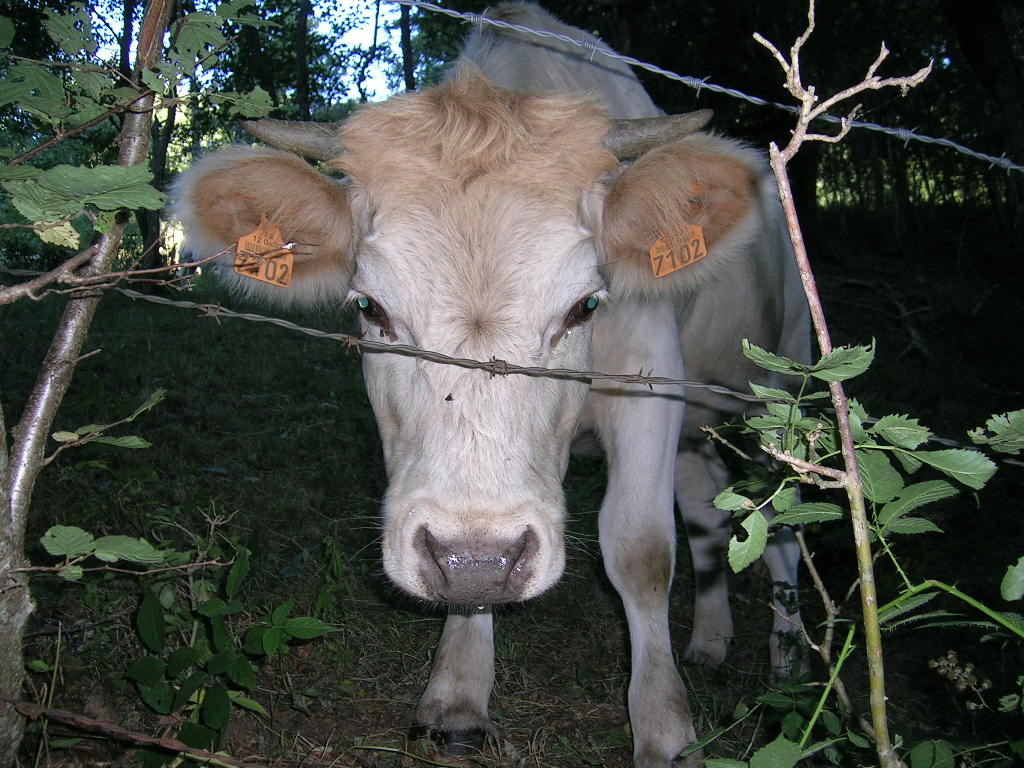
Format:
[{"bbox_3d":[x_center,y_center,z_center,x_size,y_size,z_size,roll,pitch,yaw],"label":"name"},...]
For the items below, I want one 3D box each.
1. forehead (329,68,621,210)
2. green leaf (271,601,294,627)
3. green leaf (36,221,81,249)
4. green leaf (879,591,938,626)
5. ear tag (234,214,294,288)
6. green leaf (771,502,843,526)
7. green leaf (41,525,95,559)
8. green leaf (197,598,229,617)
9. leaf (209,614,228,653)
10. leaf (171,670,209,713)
[{"bbox_3d":[-0.036,-0.230,0.970,0.268,0.138,0.130,0,-2,0],"label":"forehead"},{"bbox_3d":[-0.330,0.328,1.480,0.025,0.010,0.048,23,52,27],"label":"green leaf"},{"bbox_3d":[-0.337,-0.111,0.770,0.033,0.021,0.018,0,8,0],"label":"green leaf"},{"bbox_3d":[0.311,0.176,0.810,0.057,0.010,0.024,-27,-30,-2],"label":"green leaf"},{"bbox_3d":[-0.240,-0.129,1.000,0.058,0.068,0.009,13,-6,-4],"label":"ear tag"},{"bbox_3d":[0.228,0.101,0.800,0.056,0.009,0.026,0,-30,-1],"label":"green leaf"},{"bbox_3d":[-0.356,0.126,0.830,0.043,0.025,0.027,0,8,0],"label":"green leaf"},{"bbox_3d":[-0.391,0.291,1.350,0.041,0.022,0.028,0,8,0],"label":"green leaf"},{"bbox_3d":[-0.404,0.341,1.420,0.028,0.056,0.014,0,-30,-7],"label":"leaf"},{"bbox_3d":[-0.424,0.404,1.360,0.033,0.012,0.064,34,57,18],"label":"leaf"}]

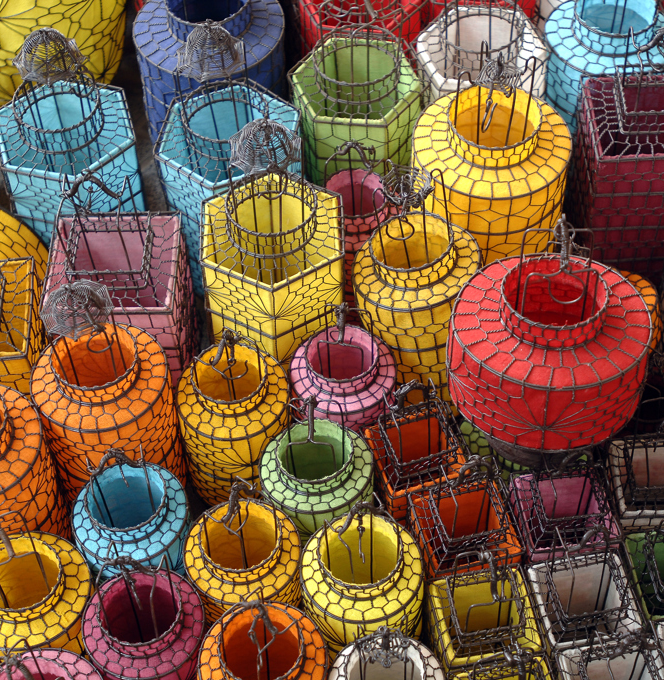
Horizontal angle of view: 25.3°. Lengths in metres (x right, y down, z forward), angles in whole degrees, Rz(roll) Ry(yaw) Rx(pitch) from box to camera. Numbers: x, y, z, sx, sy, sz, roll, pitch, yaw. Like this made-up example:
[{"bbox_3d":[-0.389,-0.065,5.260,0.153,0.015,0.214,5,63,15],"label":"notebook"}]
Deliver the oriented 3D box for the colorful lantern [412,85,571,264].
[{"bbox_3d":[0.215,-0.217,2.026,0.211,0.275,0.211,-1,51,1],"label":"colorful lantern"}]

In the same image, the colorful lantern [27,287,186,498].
[{"bbox_3d":[-0.271,0.075,1.778,0.172,0.357,0.172,-14,53,-9],"label":"colorful lantern"}]

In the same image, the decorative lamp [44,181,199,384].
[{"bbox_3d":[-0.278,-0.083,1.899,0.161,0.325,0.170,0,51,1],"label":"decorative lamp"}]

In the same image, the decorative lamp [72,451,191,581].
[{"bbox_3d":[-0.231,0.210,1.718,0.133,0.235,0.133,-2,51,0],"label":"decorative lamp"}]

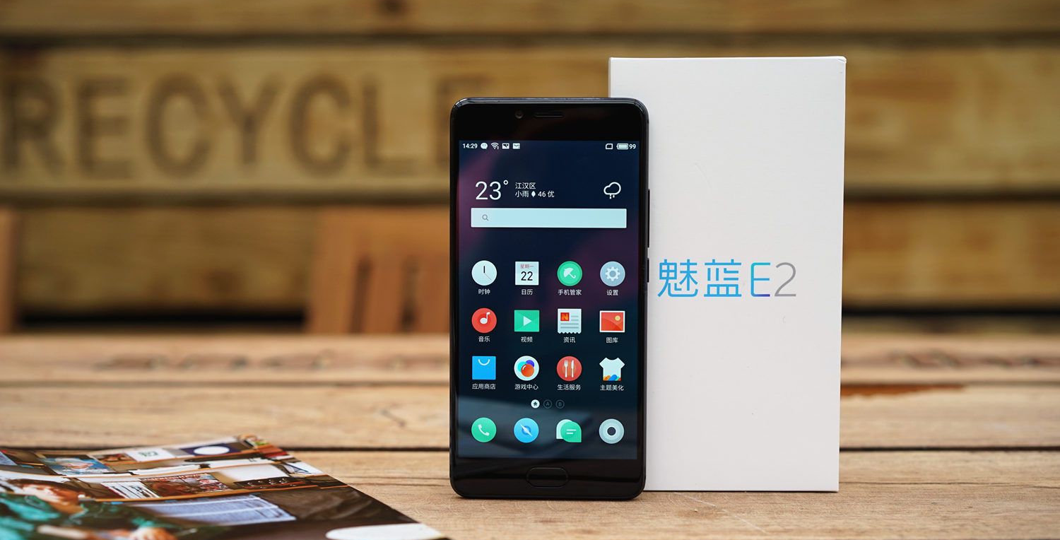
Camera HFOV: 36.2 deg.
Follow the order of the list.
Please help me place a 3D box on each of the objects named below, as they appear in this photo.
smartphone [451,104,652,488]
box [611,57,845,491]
[{"bbox_3d":[0.007,0.012,0.622,0.076,0.154,0.008,0,3,3],"label":"smartphone"},{"bbox_3d":[0.077,0.000,0.653,0.089,0.169,0.053,0,7,2],"label":"box"}]

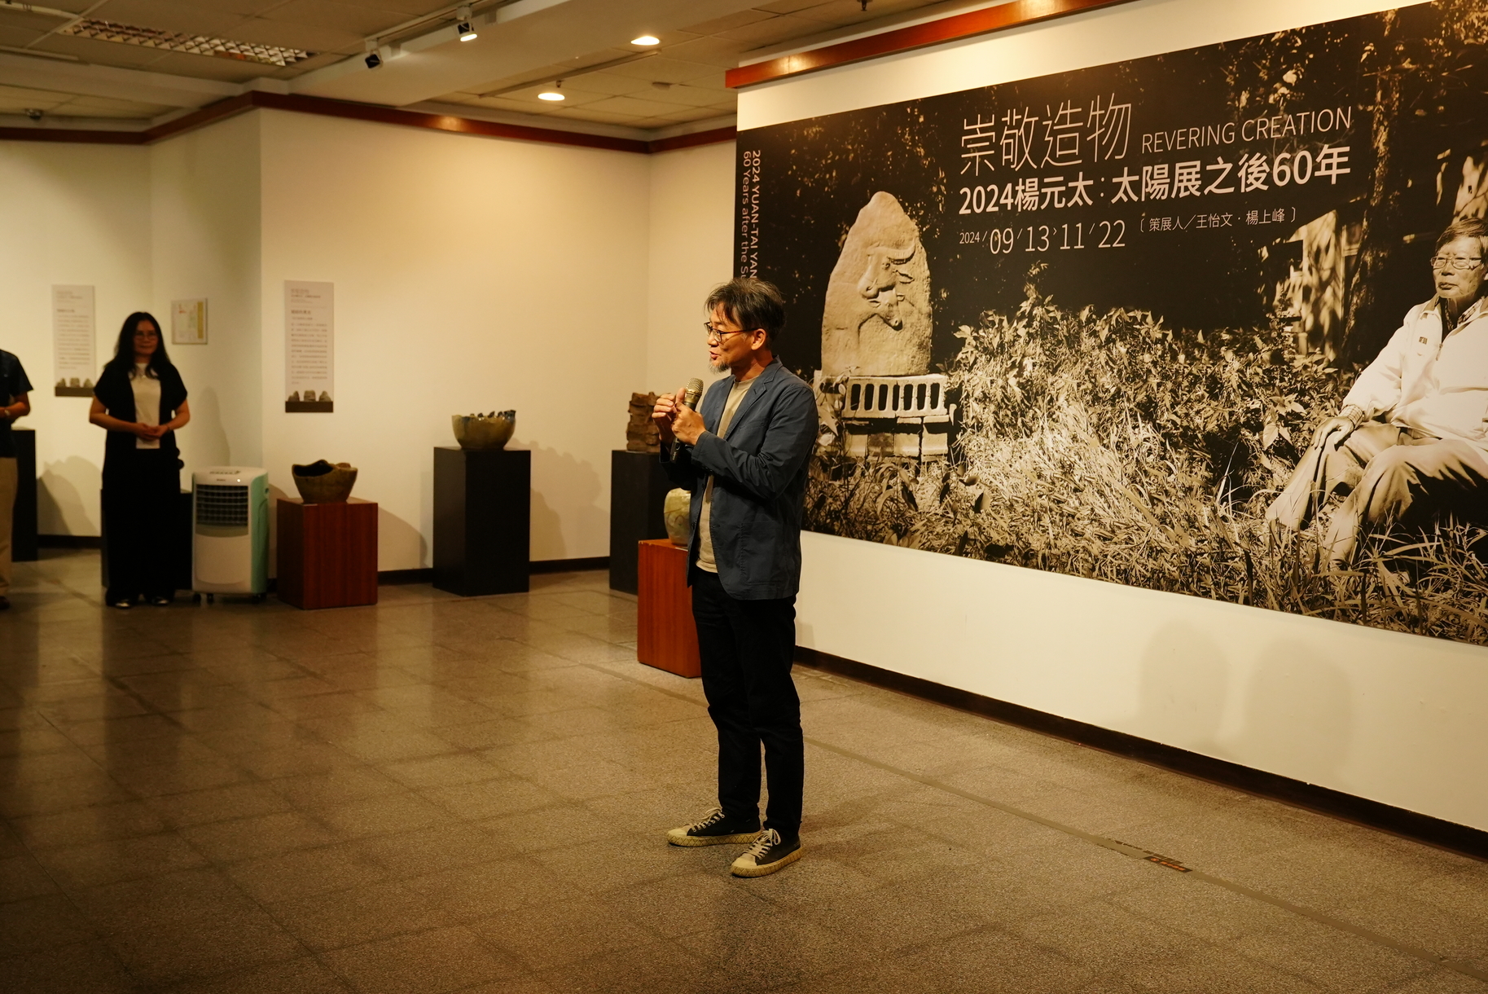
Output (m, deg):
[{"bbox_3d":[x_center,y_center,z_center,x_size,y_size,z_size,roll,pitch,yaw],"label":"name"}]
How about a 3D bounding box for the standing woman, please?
[{"bbox_3d":[-3.548,-0.225,8.988,0.580,1.690,0.340,-1,6,-23],"label":"standing woman"}]

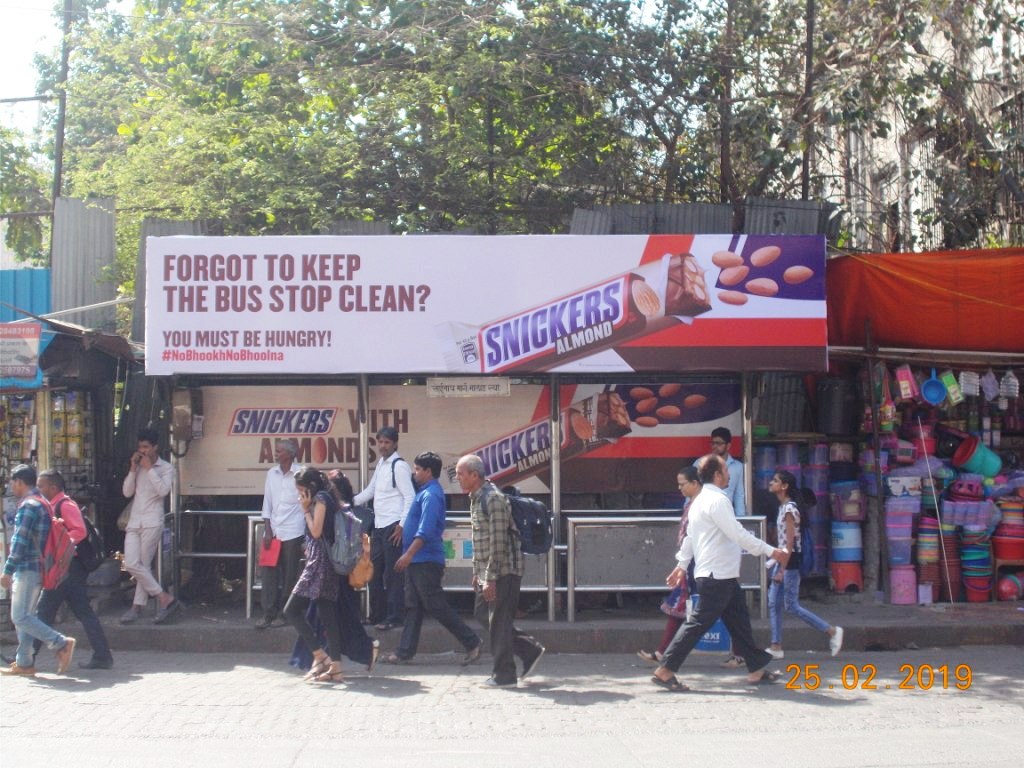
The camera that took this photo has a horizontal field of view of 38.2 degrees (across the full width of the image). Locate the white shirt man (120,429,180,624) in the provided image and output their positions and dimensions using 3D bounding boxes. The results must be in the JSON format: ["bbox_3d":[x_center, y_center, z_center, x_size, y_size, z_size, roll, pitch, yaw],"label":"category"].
[{"bbox_3d":[-3.100,1.219,12.650,0.480,1.670,0.380,-1,-3,19],"label":"white shirt man"}]

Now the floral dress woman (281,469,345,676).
[{"bbox_3d":[-1.463,1.411,10.900,0.480,1.570,0.440,0,-3,-9],"label":"floral dress woman"}]

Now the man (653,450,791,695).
[{"bbox_3d":[1.504,1.359,10.720,0.930,1.670,0.520,0,-3,-9],"label":"man"}]

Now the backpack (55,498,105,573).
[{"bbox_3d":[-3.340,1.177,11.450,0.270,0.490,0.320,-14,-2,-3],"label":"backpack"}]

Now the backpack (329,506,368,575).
[{"bbox_3d":[-1.209,1.153,10.900,0.250,0.460,0.310,-5,-3,-6],"label":"backpack"}]

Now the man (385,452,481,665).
[{"bbox_3d":[-0.637,1.390,11.850,0.760,1.660,0.500,0,-3,-6],"label":"man"}]

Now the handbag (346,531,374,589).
[{"bbox_3d":[-1.138,1.338,11.150,0.220,0.420,0.140,1,-3,-20],"label":"handbag"}]

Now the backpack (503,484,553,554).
[{"bbox_3d":[0.112,0.983,10.650,0.290,0.460,0.320,-10,-3,-5],"label":"backpack"}]

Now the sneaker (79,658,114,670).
[{"bbox_3d":[-3.225,2.177,11.480,0.275,0.100,0.100,0,-3,-5],"label":"sneaker"}]

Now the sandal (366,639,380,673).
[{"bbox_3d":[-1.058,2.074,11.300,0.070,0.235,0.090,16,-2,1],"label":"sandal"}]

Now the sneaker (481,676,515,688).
[{"bbox_3d":[-0.097,2.143,10.620,0.265,0.095,0.100,0,-3,-5],"label":"sneaker"}]

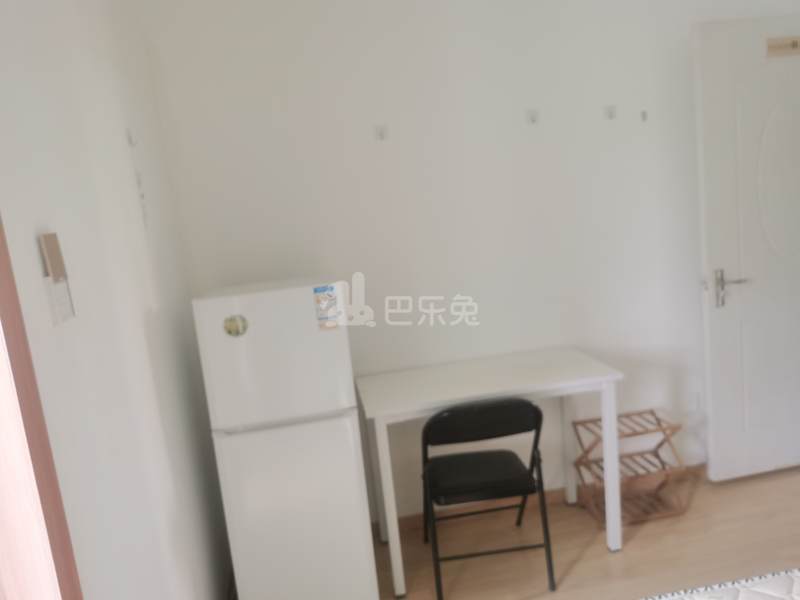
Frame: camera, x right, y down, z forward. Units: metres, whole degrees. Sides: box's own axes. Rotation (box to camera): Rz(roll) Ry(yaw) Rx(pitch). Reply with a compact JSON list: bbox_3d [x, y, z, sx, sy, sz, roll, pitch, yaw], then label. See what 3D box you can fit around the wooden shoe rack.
[{"bbox_3d":[1.024,0.751,2.790,0.411,0.416,0.238,-7,9,-9],"label":"wooden shoe rack"}]

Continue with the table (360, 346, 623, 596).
[{"bbox_3d":[0.366,0.679,2.632,0.993,0.742,0.516,-7,9,-9],"label":"table"}]

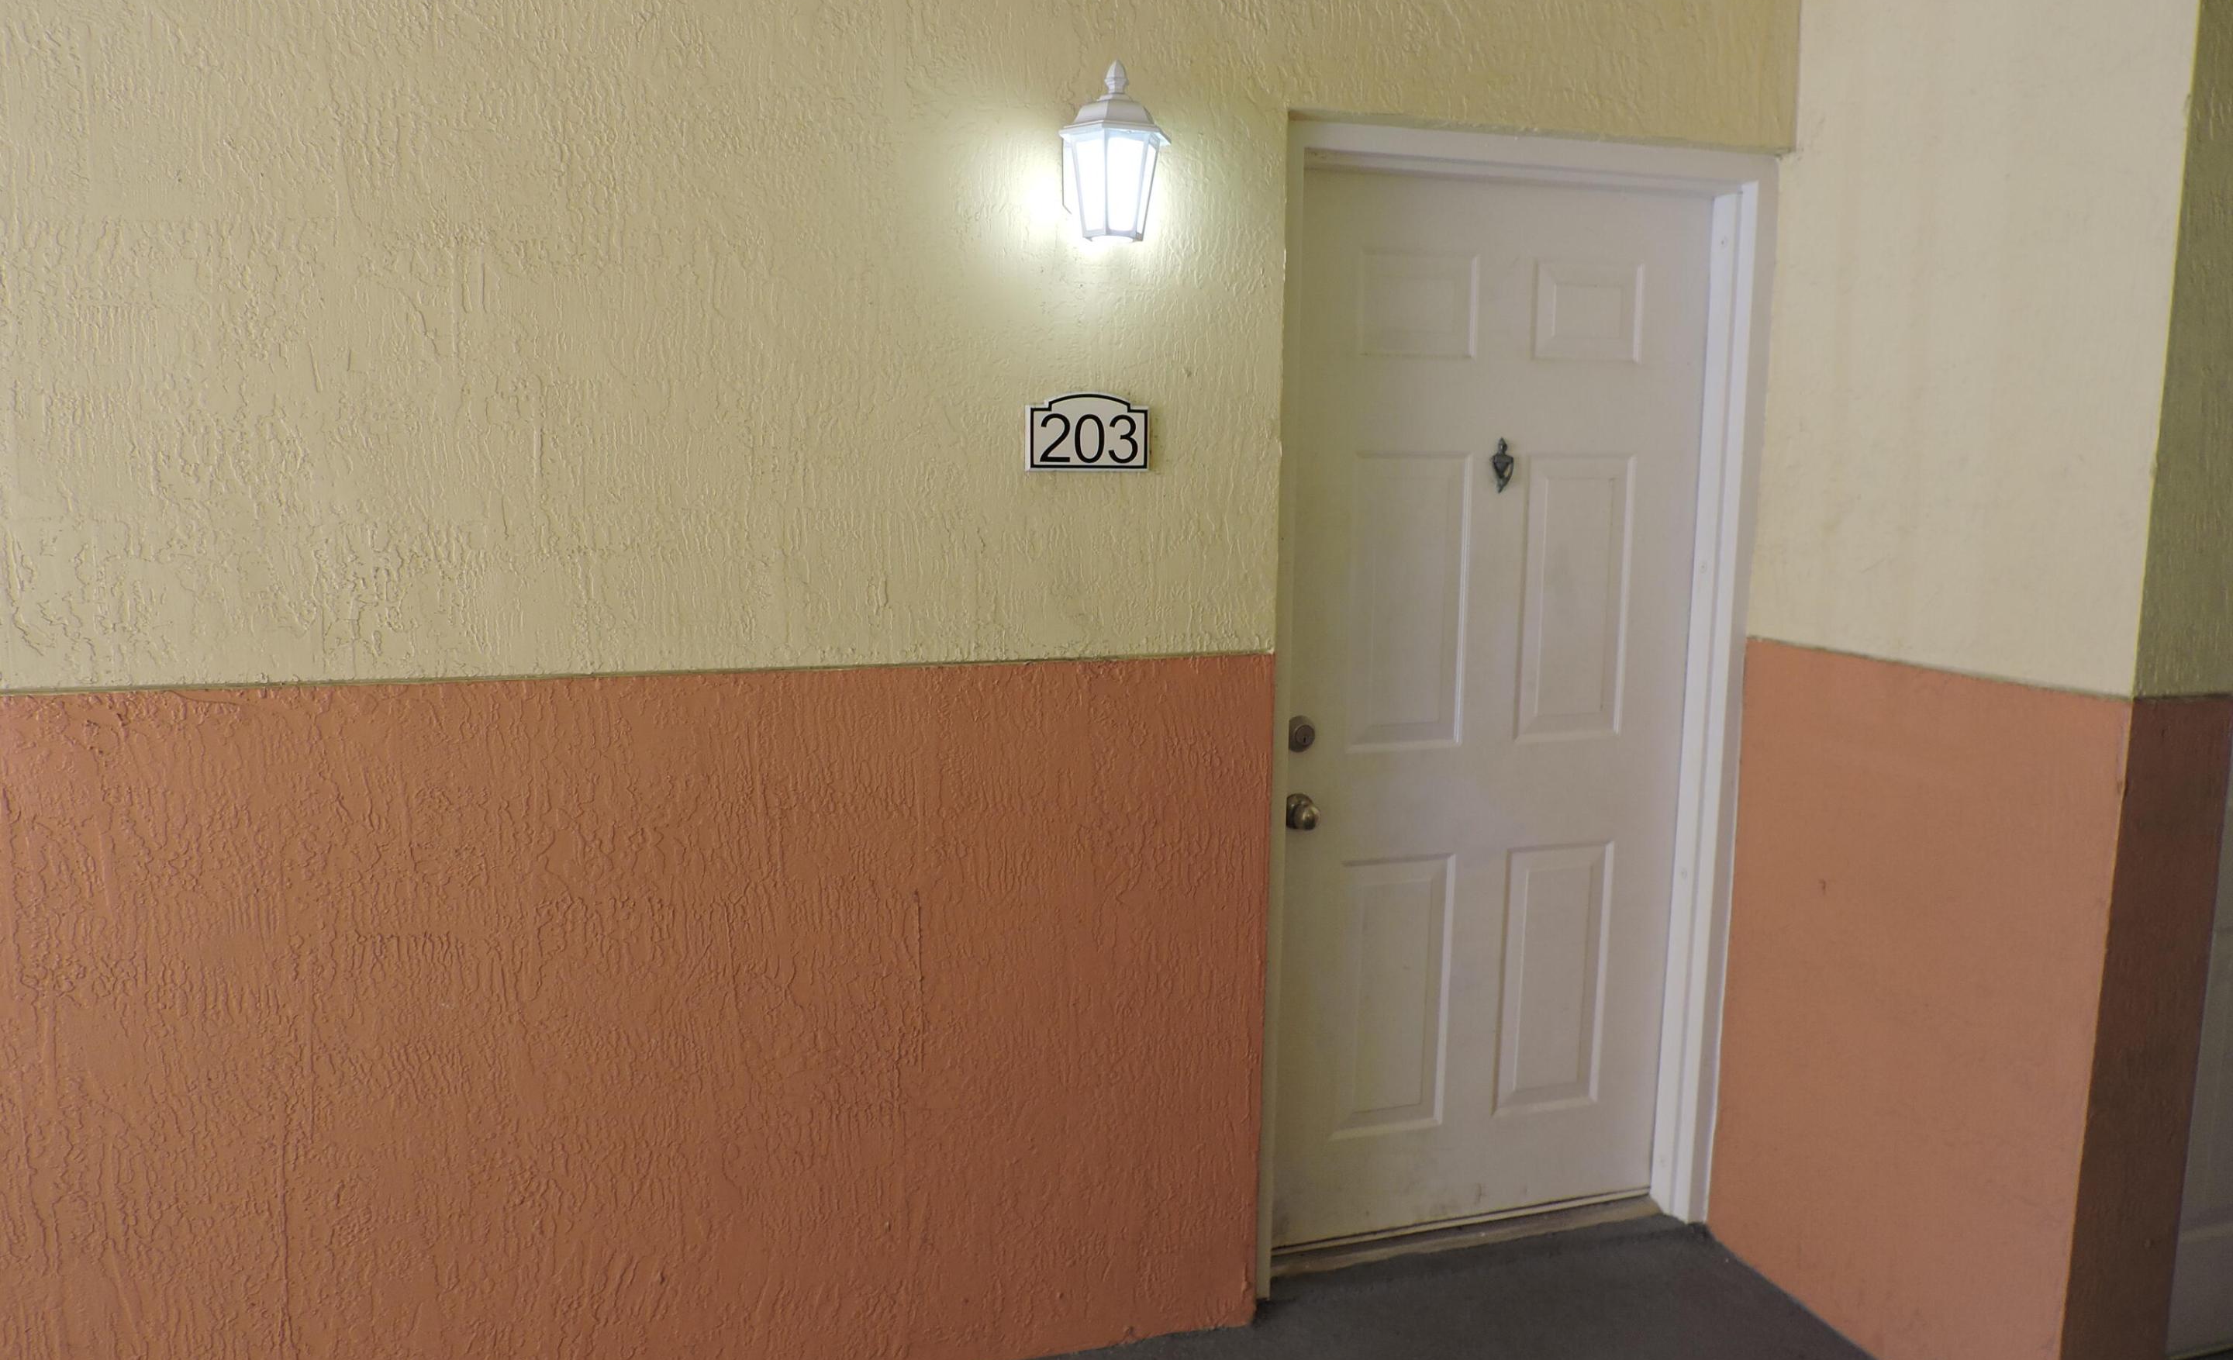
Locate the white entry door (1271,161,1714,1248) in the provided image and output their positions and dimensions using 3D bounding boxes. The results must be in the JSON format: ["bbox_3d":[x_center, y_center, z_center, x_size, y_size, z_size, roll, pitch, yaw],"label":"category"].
[{"bbox_3d":[0.708,0.076,3.011,0.910,2.032,0.045,-2,8,-17],"label":"white entry door"}]

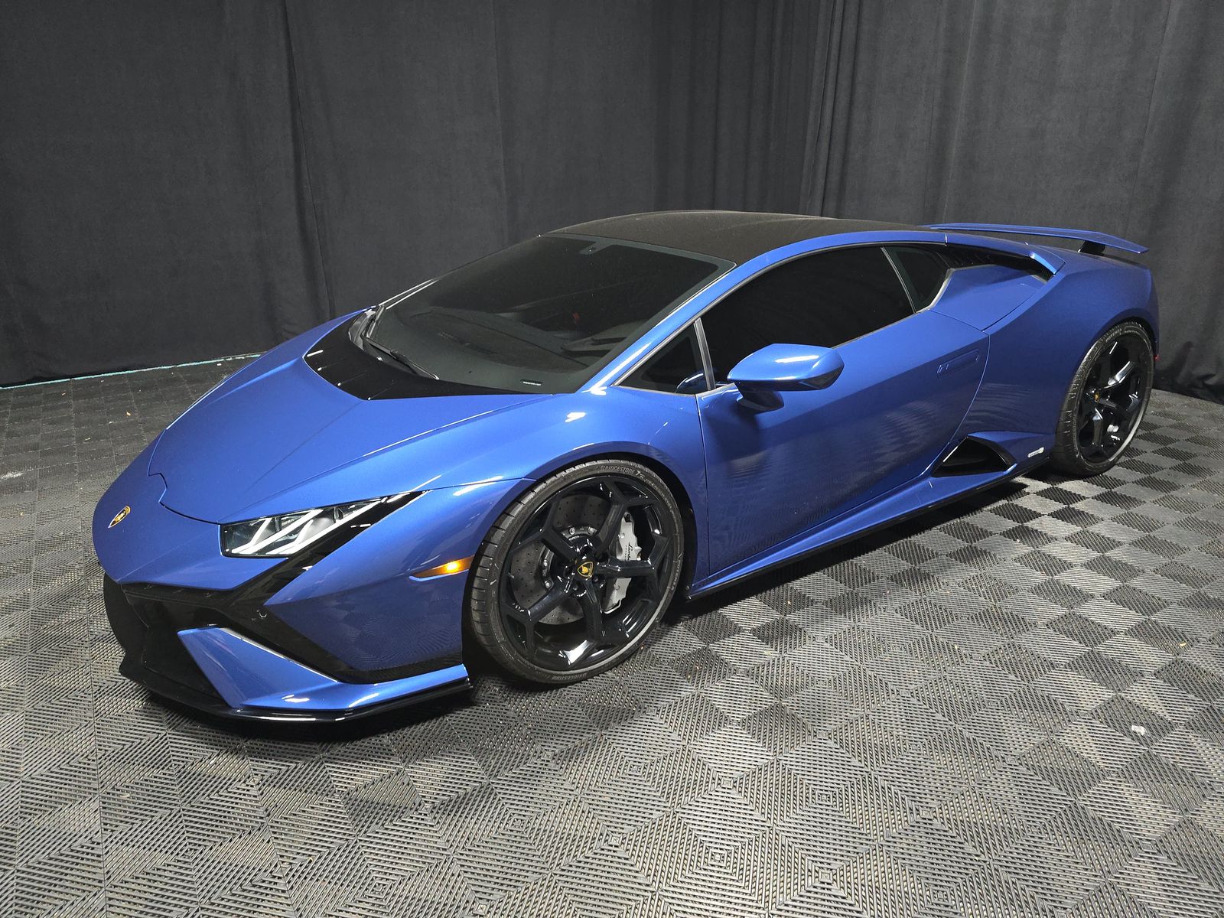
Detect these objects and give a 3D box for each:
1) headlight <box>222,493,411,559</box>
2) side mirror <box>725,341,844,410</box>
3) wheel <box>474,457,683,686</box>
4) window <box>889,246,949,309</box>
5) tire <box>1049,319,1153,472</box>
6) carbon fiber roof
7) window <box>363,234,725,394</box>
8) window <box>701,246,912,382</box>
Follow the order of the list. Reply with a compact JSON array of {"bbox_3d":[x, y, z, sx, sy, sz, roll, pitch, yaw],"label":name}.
[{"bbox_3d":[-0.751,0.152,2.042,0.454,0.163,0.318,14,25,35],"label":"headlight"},{"bbox_3d":[0.466,-0.221,2.289,0.260,0.205,0.235,-14,24,-30],"label":"side mirror"},{"bbox_3d":[-0.112,0.271,2.280,0.650,0.650,0.245,-15,24,-32],"label":"wheel"},{"bbox_3d":[1.131,-0.658,2.917,0.276,0.242,0.080,-14,-1,-30],"label":"window"},{"bbox_3d":[2.081,-0.291,3.609,0.690,0.690,0.305,-14,24,-30],"label":"tire"},{"bbox_3d":[0.451,-0.941,3.286,1.060,0.135,1.220,-14,24,-30],"label":"carbon fiber roof"},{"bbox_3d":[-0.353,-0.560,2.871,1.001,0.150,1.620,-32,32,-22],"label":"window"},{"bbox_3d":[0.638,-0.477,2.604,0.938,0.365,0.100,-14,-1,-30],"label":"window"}]

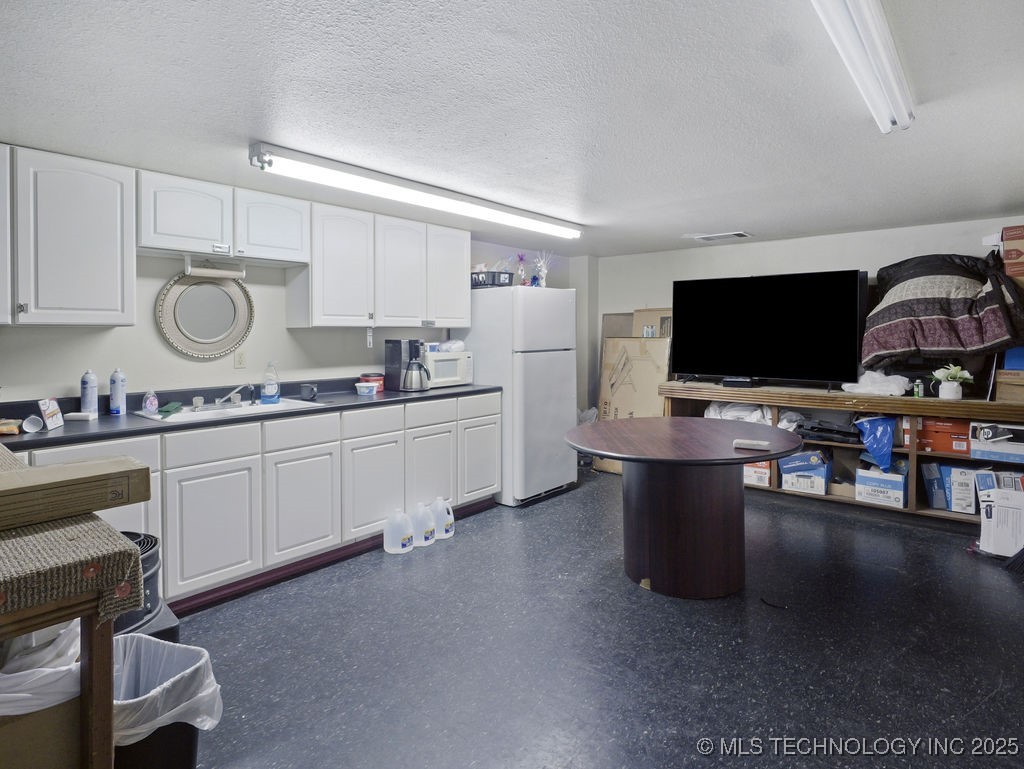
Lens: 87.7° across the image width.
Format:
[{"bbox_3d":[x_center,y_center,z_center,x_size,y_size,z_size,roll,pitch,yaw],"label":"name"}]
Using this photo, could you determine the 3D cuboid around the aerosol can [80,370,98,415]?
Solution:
[{"bbox_3d":[-2.132,0.049,2.690,0.066,0.238,0.066,3,4,42],"label":"aerosol can"}]

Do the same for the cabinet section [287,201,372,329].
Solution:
[{"bbox_3d":[-1.217,-0.771,3.601,0.330,0.773,0.450,4,6,43],"label":"cabinet section"}]

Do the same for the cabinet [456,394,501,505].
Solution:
[{"bbox_3d":[-0.455,0.451,4.154,0.608,0.776,0.454,3,4,42],"label":"cabinet"}]

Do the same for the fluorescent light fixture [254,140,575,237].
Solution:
[{"bbox_3d":[-0.336,-1.105,3.291,0.135,0.105,2.443,4,7,42],"label":"fluorescent light fixture"}]

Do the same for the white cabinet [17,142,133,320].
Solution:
[{"bbox_3d":[-2.085,-0.662,2.523,0.325,0.755,0.425,4,6,41],"label":"white cabinet"}]

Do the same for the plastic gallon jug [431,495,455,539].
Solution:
[{"bbox_3d":[-0.468,0.868,3.520,0.157,0.256,0.157,3,4,42],"label":"plastic gallon jug"}]

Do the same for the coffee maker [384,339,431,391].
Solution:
[{"bbox_3d":[-0.765,-0.141,3.946,0.290,0.370,0.210,3,4,42],"label":"coffee maker"}]

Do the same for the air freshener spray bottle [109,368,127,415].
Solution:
[{"bbox_3d":[-2.028,0.037,2.728,0.081,0.226,0.081,5,7,41],"label":"air freshener spray bottle"}]

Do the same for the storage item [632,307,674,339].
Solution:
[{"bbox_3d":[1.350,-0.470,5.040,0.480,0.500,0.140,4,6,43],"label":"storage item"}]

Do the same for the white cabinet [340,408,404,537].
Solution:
[{"bbox_3d":[-1.059,0.515,3.453,0.590,0.769,0.453,5,7,41],"label":"white cabinet"}]

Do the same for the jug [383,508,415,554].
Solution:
[{"bbox_3d":[-0.697,0.890,3.280,0.157,0.258,0.157,3,4,42],"label":"jug"}]

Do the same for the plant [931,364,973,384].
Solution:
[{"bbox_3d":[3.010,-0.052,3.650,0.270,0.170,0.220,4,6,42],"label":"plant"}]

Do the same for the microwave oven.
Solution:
[{"bbox_3d":[-0.619,-0.128,4.338,0.340,0.277,0.522,5,7,41],"label":"microwave oven"}]

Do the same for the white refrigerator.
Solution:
[{"bbox_3d":[0.044,0.049,4.615,0.765,1.690,0.720,-4,4,-44],"label":"white refrigerator"}]

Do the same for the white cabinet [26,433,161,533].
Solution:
[{"bbox_3d":[-1.941,0.656,2.431,0.600,0.830,0.443,4,6,41],"label":"white cabinet"}]

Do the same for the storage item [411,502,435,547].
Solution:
[{"bbox_3d":[-0.563,0.876,3.391,0.152,0.262,0.152,5,7,41],"label":"storage item"}]

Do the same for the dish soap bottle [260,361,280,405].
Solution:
[{"bbox_3d":[-1.387,-0.007,3.058,0.105,0.237,0.062,-3,6,-31],"label":"dish soap bottle"}]

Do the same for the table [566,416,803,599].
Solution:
[{"bbox_3d":[0.942,0.664,3.006,1.240,0.770,1.240,1,5,18],"label":"table"}]

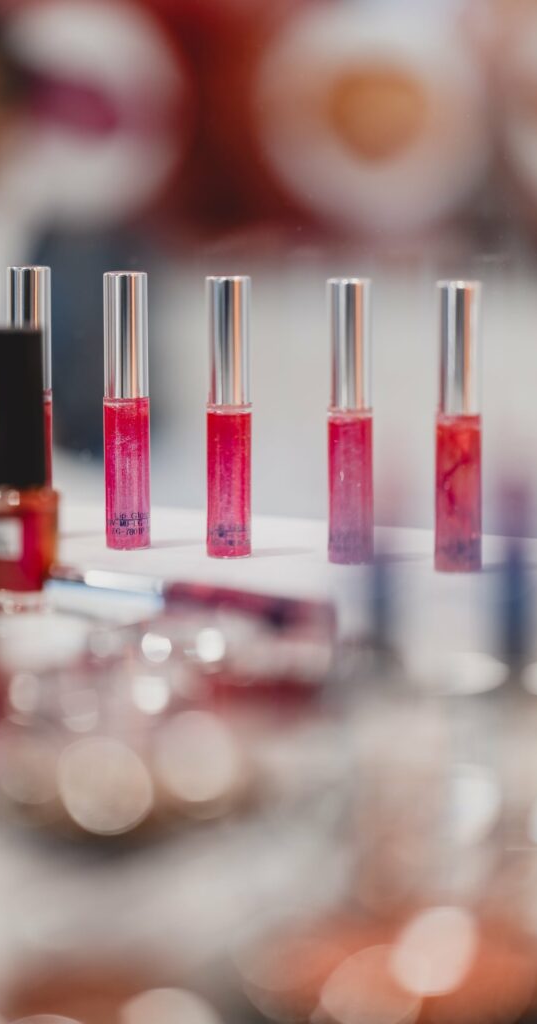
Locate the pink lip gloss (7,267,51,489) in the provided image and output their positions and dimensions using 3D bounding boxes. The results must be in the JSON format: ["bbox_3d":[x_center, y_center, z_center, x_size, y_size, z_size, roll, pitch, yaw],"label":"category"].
[{"bbox_3d":[-0.083,-0.039,0.752,0.015,0.094,0.015,-1,9,-6],"label":"pink lip gloss"}]

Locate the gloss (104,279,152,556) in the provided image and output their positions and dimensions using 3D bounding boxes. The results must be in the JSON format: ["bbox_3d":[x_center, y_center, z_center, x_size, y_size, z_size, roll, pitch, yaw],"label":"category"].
[{"bbox_3d":[-0.048,-0.035,0.730,0.015,0.094,0.015,-2,10,-14],"label":"gloss"}]

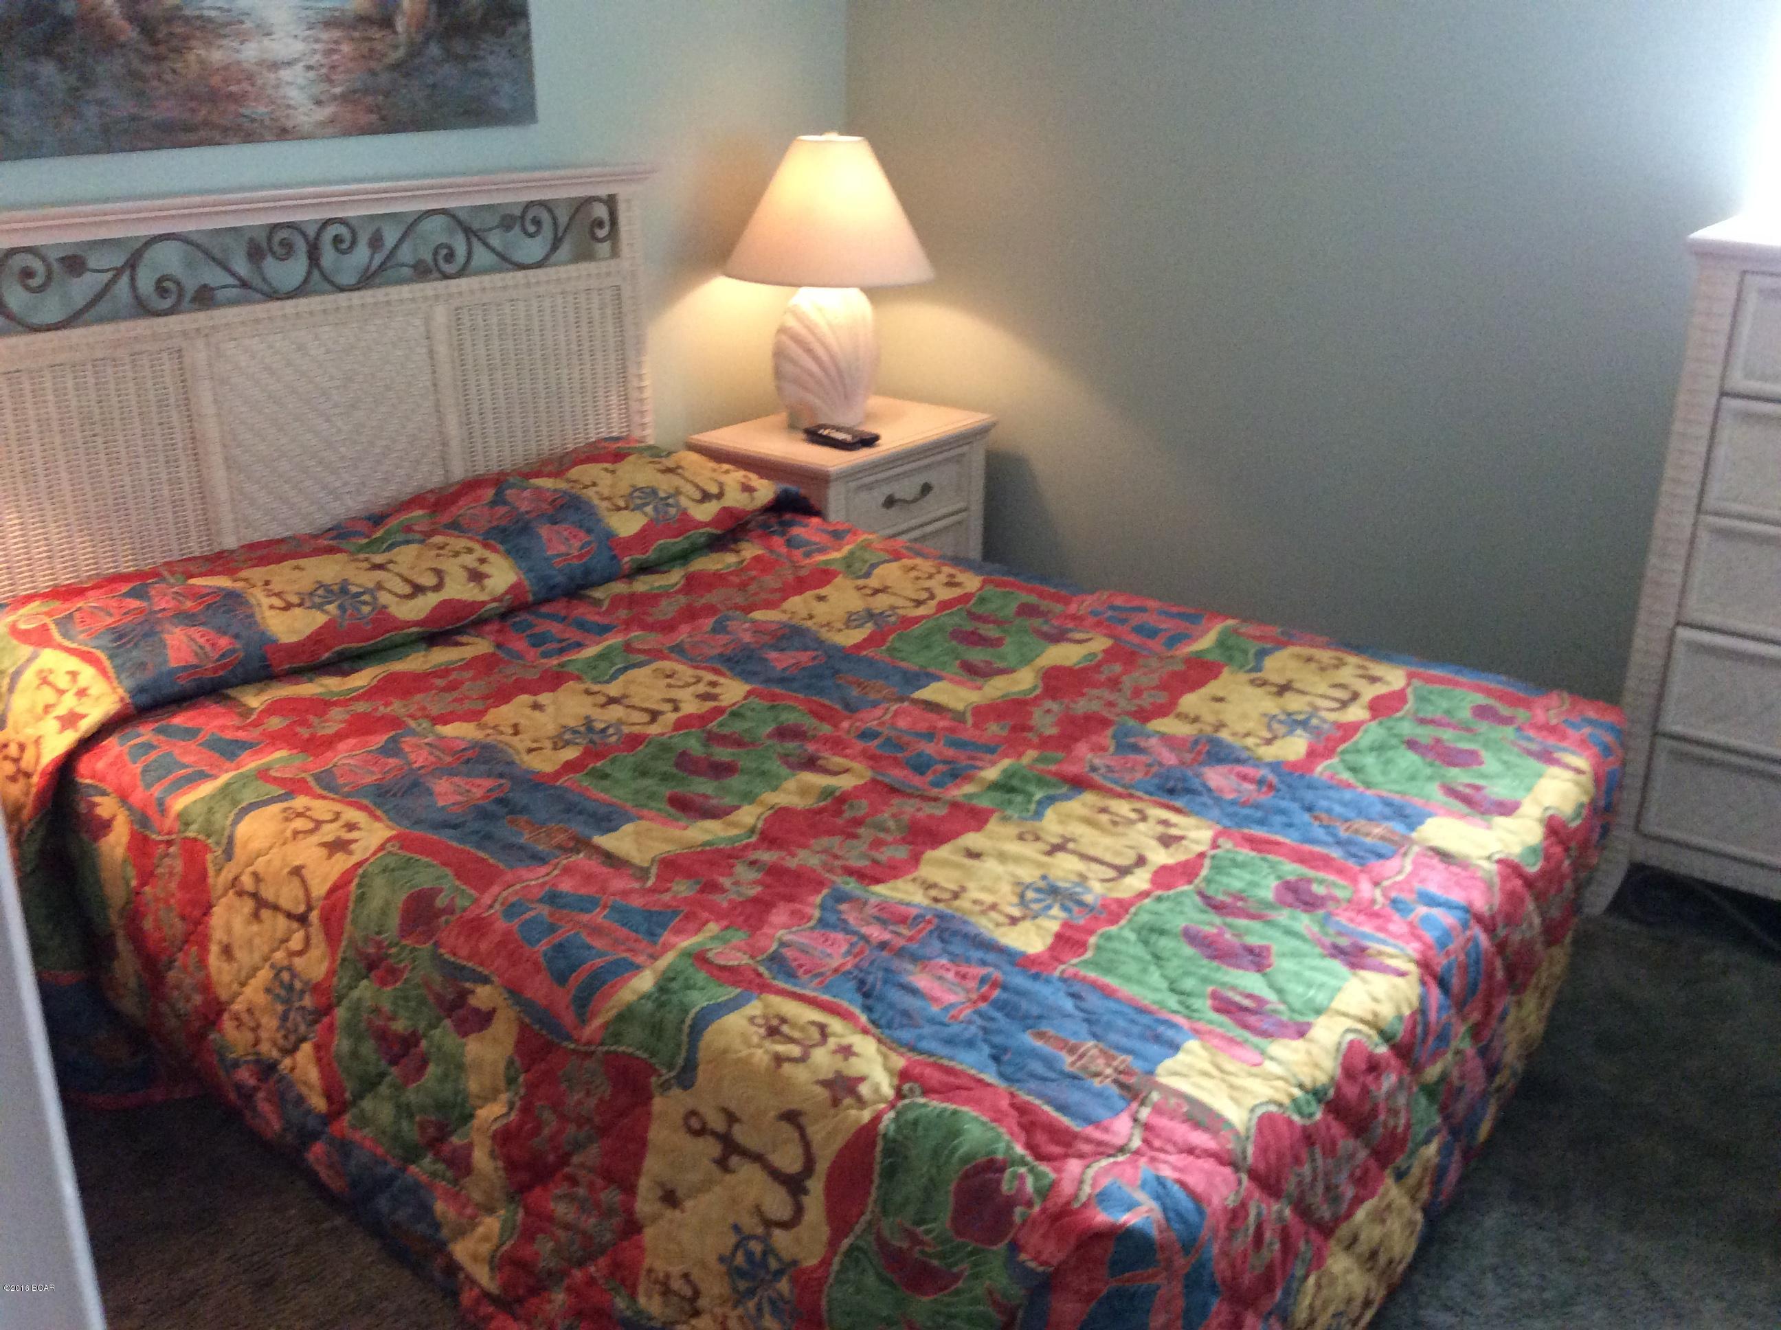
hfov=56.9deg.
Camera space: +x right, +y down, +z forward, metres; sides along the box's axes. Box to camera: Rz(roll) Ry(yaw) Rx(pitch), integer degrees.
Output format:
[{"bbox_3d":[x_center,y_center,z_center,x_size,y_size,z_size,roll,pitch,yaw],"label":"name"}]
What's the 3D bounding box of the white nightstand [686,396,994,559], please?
[{"bbox_3d":[-0.108,-0.262,3.953,0.441,0.610,0.615,16,26,35],"label":"white nightstand"}]

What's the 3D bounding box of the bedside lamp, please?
[{"bbox_3d":[-0.146,-0.891,3.823,0.485,0.658,0.485,0,21,0],"label":"bedside lamp"}]

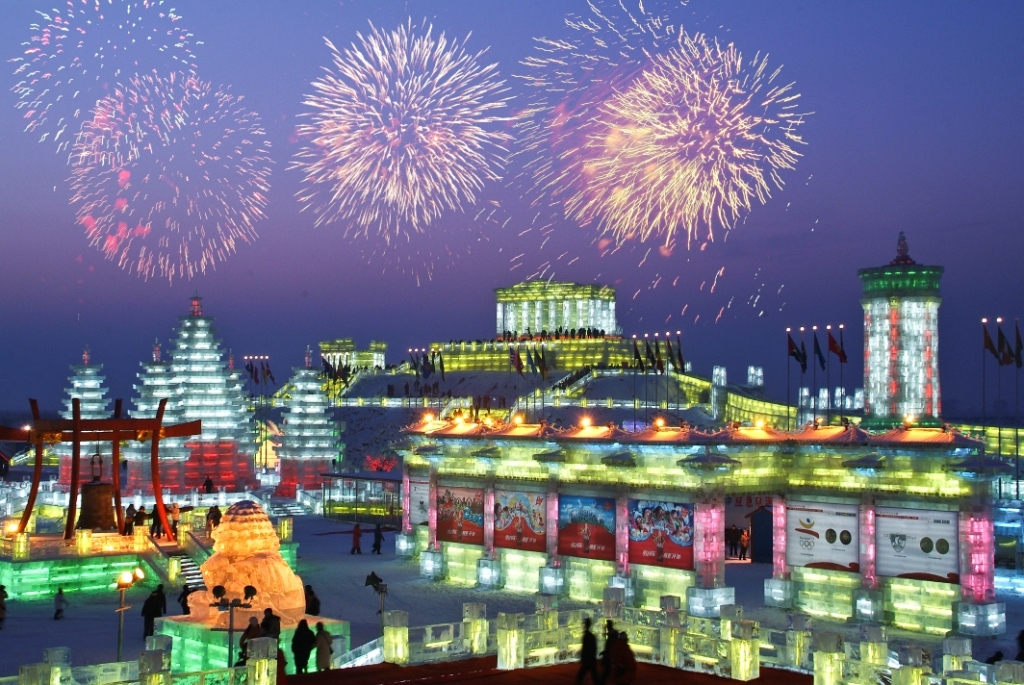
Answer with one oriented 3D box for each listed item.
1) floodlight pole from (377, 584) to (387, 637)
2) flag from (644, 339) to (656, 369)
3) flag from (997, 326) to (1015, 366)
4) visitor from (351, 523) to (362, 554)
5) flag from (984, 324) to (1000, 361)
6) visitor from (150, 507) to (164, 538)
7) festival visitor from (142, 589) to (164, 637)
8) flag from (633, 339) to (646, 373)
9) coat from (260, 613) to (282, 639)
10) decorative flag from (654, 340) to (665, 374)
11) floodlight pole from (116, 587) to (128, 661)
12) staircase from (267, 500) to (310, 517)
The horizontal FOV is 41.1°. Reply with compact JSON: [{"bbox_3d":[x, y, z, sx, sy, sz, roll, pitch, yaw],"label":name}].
[{"bbox_3d":[-4.065,8.951,43.000,0.150,2.650,0.150,0,-3,9],"label":"floodlight pole"},{"bbox_3d":[11.721,1.052,115.000,0.950,2.700,0.350,0,-3,0],"label":"flag"},{"bbox_3d":[43.354,0.351,120.064,1.600,3.400,0.400,0,-3,11],"label":"flag"},{"bbox_3d":[-8.915,11.238,78.200,0.600,1.730,0.500,1,-3,-12],"label":"visitor"},{"bbox_3d":[42.553,0.000,121.036,1.450,3.100,0.400,0,-3,11],"label":"flag"},{"bbox_3d":[-17.768,8.972,68.500,0.420,1.720,0.600,3,-4,-45],"label":"visitor"},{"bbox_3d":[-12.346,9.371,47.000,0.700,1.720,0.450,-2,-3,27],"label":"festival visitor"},{"bbox_3d":[10.847,1.146,116.000,1.000,2.700,0.400,0,-3,0],"label":"flag"},{"bbox_3d":[-7.001,8.337,39.700,0.620,0.880,0.420,-1,-3,24],"label":"coat"},{"bbox_3d":[15.870,1.614,147.051,1.100,3.500,0.400,0,-3,11],"label":"decorative flag"},{"bbox_3d":[-12.000,8.881,42.000,0.150,2.700,0.150,-1,-3,24],"label":"floodlight pole"},{"bbox_3d":[-17.498,12.996,107.000,1.800,1.000,3.100,-3,-4,45],"label":"staircase"}]

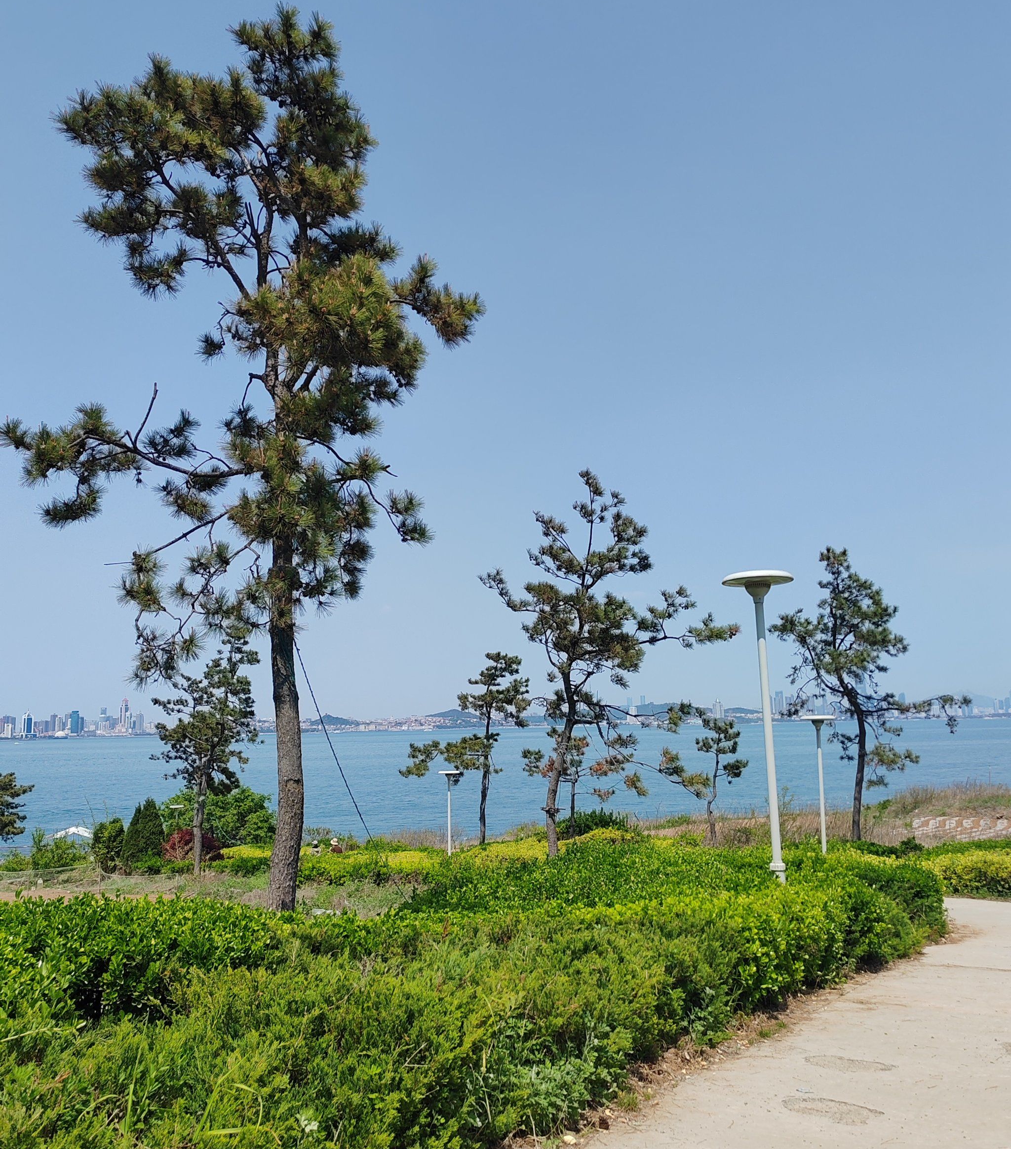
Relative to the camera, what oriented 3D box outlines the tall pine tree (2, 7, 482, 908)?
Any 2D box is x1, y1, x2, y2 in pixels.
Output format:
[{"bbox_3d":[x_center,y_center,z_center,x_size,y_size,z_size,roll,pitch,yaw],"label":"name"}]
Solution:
[{"bbox_3d":[-2.816,-1.505,11.243,4.960,9.890,4.800,1,-8,-14],"label":"tall pine tree"}]

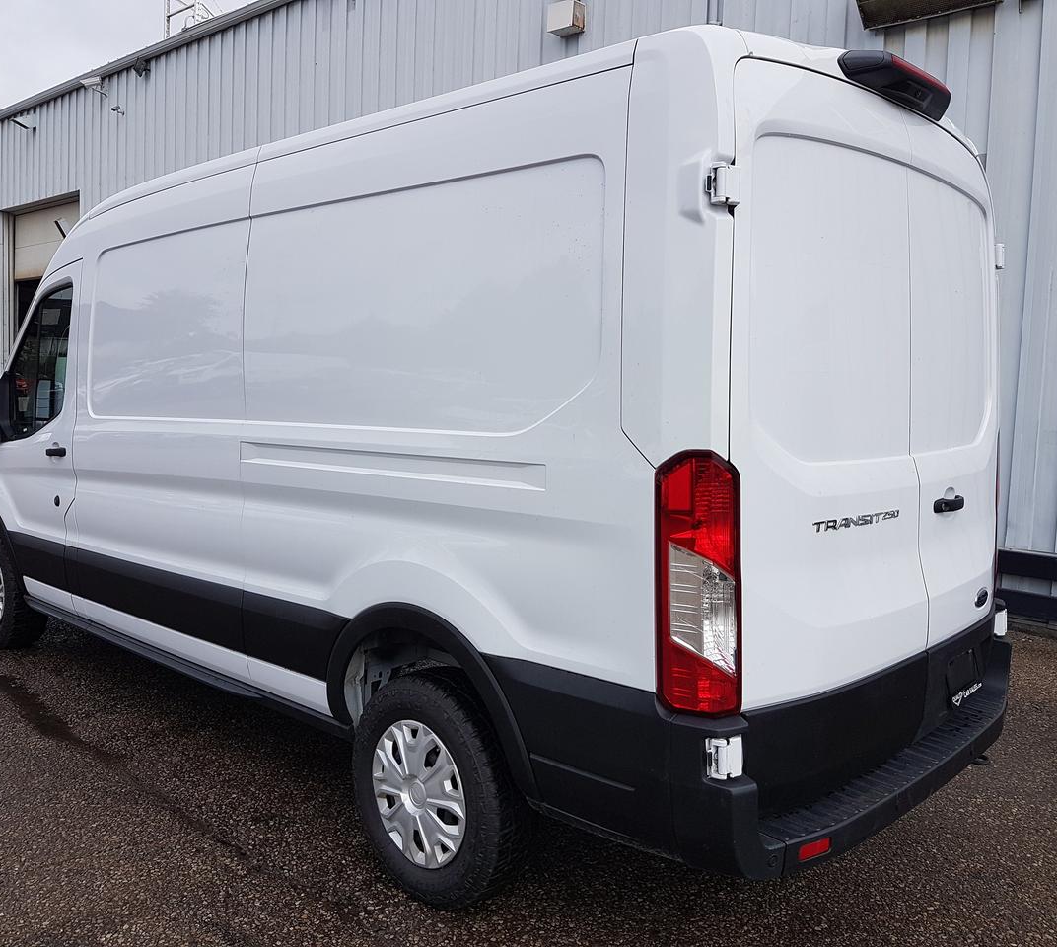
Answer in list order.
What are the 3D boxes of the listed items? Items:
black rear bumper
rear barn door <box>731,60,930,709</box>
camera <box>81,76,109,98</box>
[{"bbox_3d":[0.914,0.639,2.922,0.820,0.430,2.030,6,8,43],"label":"black rear bumper"},{"bbox_3d":[0.733,-0.198,2.377,0.930,1.550,0.140,-5,3,-44],"label":"rear barn door"},{"bbox_3d":[-6.202,-5.540,13.552,0.440,0.280,0.200,-2,6,-32],"label":"camera"}]

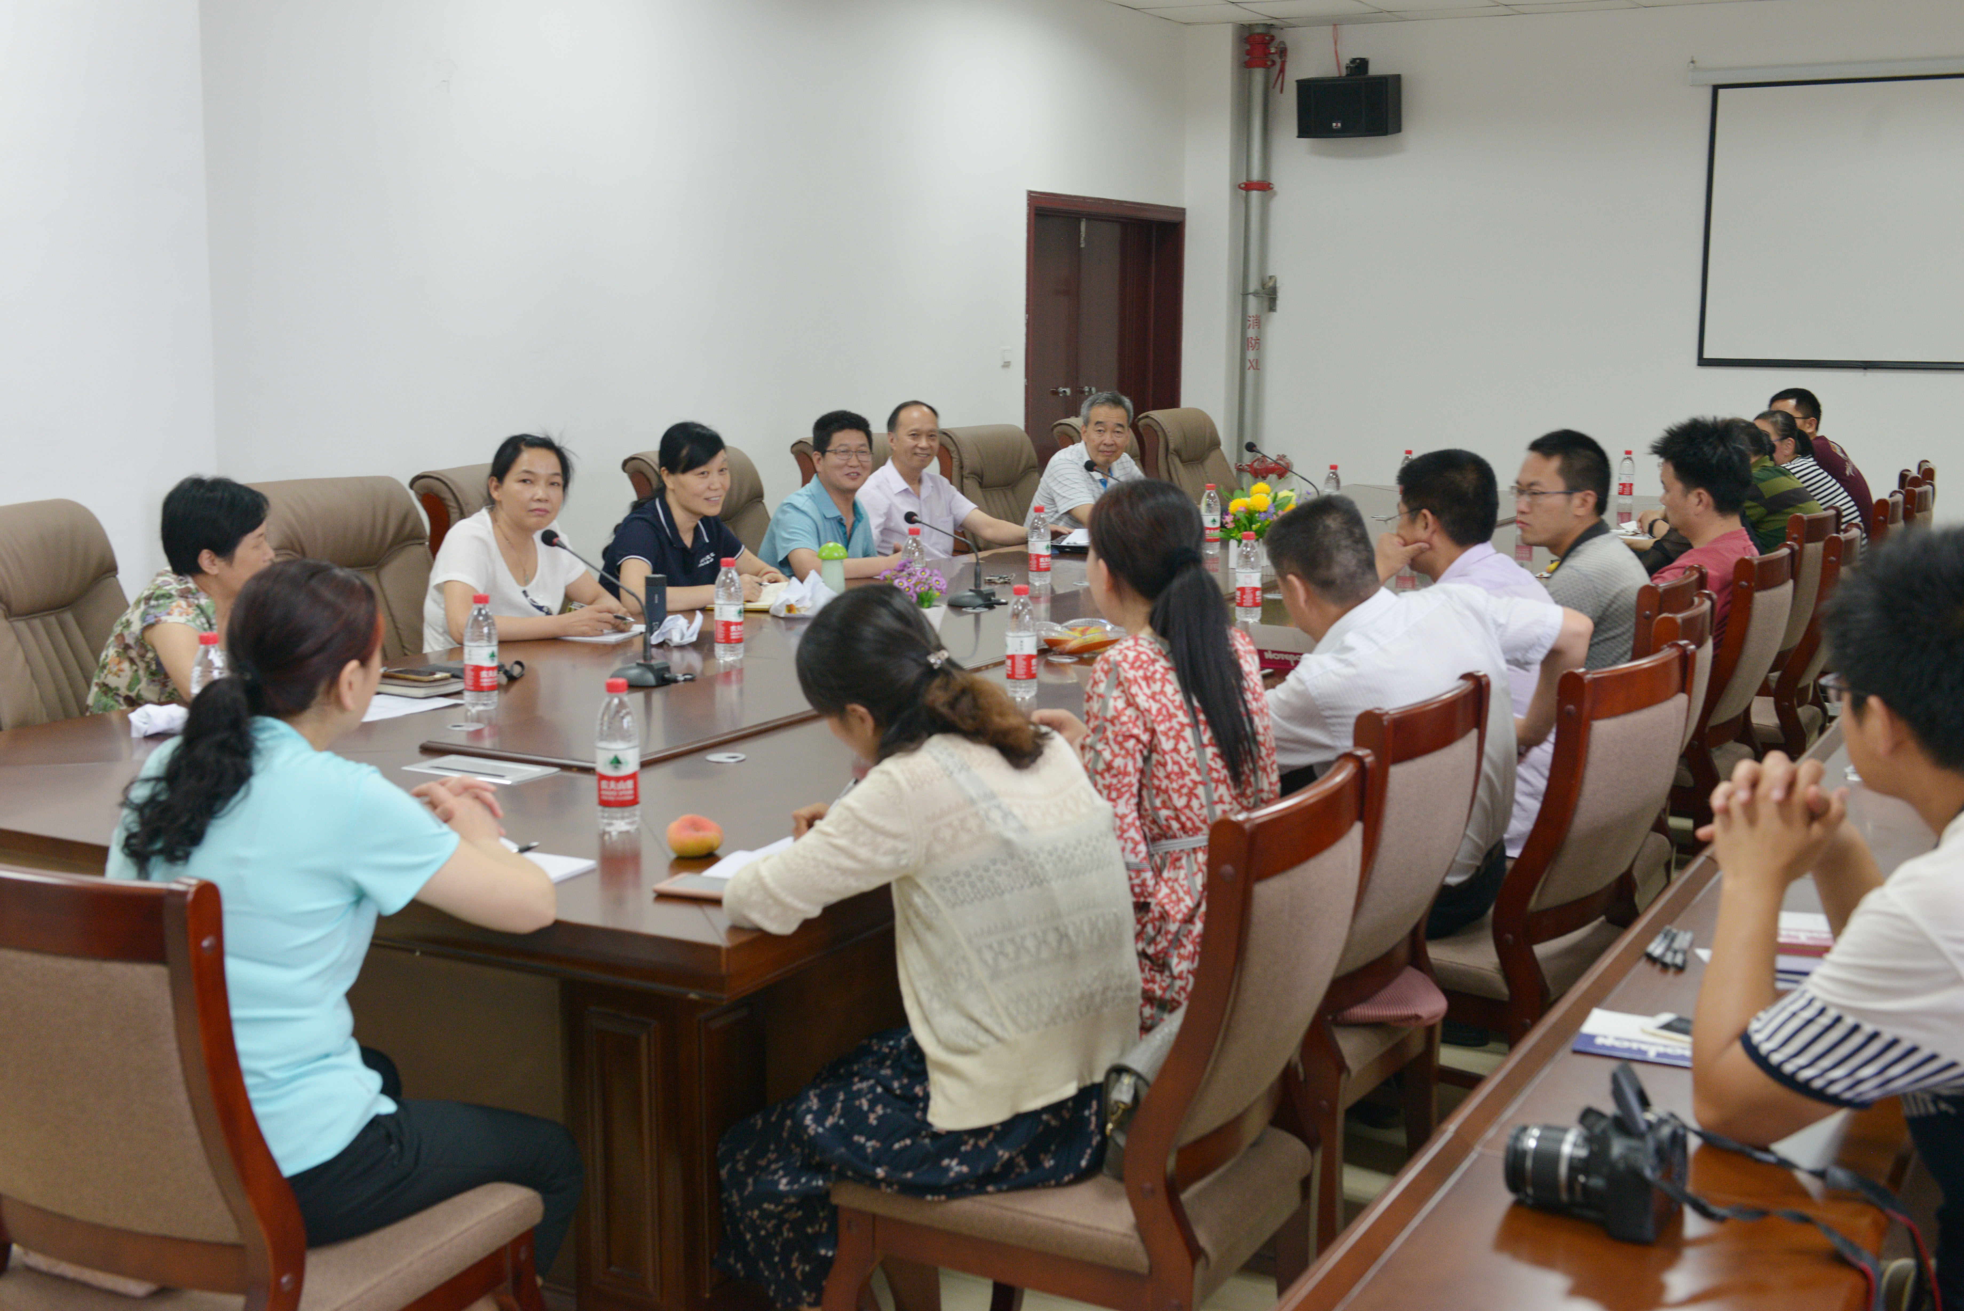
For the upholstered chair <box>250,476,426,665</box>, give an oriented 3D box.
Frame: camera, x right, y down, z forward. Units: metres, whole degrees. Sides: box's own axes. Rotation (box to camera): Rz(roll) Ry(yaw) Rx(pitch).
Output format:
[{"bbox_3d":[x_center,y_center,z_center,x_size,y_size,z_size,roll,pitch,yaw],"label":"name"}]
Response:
[{"bbox_3d":[-1.436,0.130,5.575,0.750,1.140,0.640,5,9,29],"label":"upholstered chair"}]

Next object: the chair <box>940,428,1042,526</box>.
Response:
[{"bbox_3d":[0.261,-0.313,8.458,0.720,1.120,0.660,6,10,30],"label":"chair"}]

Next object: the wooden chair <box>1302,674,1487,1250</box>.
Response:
[{"bbox_3d":[0.460,0.525,3.474,0.580,0.980,0.490,5,10,32],"label":"wooden chair"}]

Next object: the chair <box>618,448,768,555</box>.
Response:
[{"bbox_3d":[-0.663,-0.066,6.793,0.720,1.120,0.660,5,10,28],"label":"chair"}]

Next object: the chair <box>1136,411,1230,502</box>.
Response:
[{"bbox_3d":[1.141,-0.549,10.045,0.720,1.120,0.660,6,10,31],"label":"chair"}]

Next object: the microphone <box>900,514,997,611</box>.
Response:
[{"bbox_3d":[-0.068,-0.274,6.141,0.310,0.260,0.100,5,9,29],"label":"microphone"}]

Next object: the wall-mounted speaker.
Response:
[{"bbox_3d":[1.924,-2.858,11.401,0.490,0.295,0.270,4,18,24],"label":"wall-mounted speaker"}]

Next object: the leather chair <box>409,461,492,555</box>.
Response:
[{"bbox_3d":[-1.153,0.028,6.282,0.740,1.140,0.630,2,8,11],"label":"leather chair"}]

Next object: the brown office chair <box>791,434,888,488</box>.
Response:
[{"bbox_3d":[-0.222,-0.211,7.753,0.720,1.100,0.660,5,10,28],"label":"brown office chair"}]

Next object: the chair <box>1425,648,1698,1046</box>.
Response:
[{"bbox_3d":[0.893,0.469,3.866,0.580,0.980,0.490,7,11,40],"label":"chair"}]

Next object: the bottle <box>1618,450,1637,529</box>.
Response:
[{"bbox_3d":[2.897,-0.795,9.783,0.066,0.233,0.066,5,9,29],"label":"bottle"}]

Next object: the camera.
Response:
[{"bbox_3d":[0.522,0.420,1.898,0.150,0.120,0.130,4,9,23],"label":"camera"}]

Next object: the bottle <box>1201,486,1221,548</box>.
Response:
[{"bbox_3d":[0.808,-0.482,7.673,0.066,0.233,0.066,0,8,0],"label":"bottle"}]

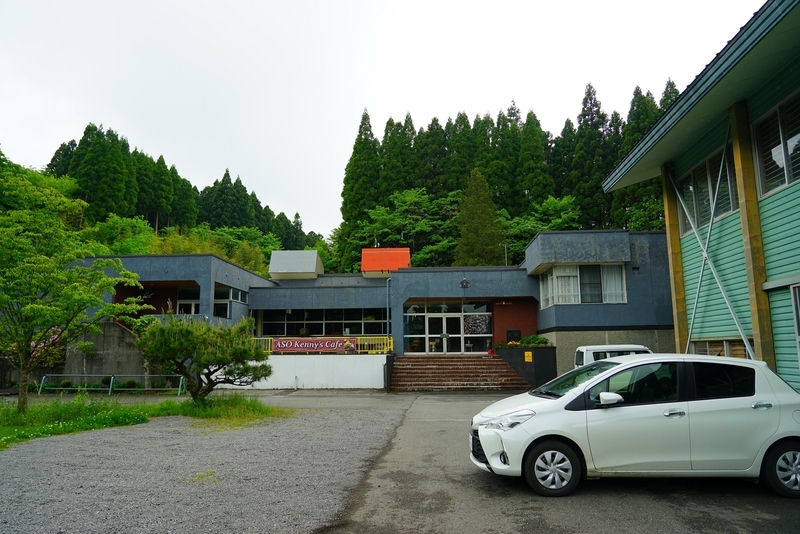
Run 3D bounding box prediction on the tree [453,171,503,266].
[{"bbox_3d":[6.375,-0.397,42.271,4.800,15.475,4.800,-1,-9,4],"label":"tree"}]

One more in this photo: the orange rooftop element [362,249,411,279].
[{"bbox_3d":[-0.663,-0.058,30.519,2.725,1.727,2.400,-1,-9,4],"label":"orange rooftop element"}]

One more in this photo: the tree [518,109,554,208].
[{"bbox_3d":[15.805,-5.699,60.754,4.800,25.547,4.800,-1,-9,4],"label":"tree"}]

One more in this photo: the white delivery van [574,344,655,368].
[{"bbox_3d":[8.161,3.670,18.982,3.395,1.880,1.475,-1,-9,4],"label":"white delivery van"}]

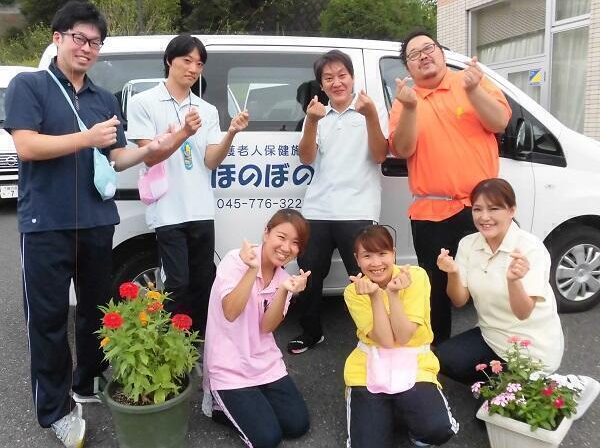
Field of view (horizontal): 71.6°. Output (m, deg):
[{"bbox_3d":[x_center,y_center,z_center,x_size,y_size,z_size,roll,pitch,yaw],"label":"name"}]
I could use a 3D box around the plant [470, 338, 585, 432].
[{"bbox_3d":[0.741,0.518,1.368,0.310,0.260,0.330,2,7,26],"label":"plant"}]

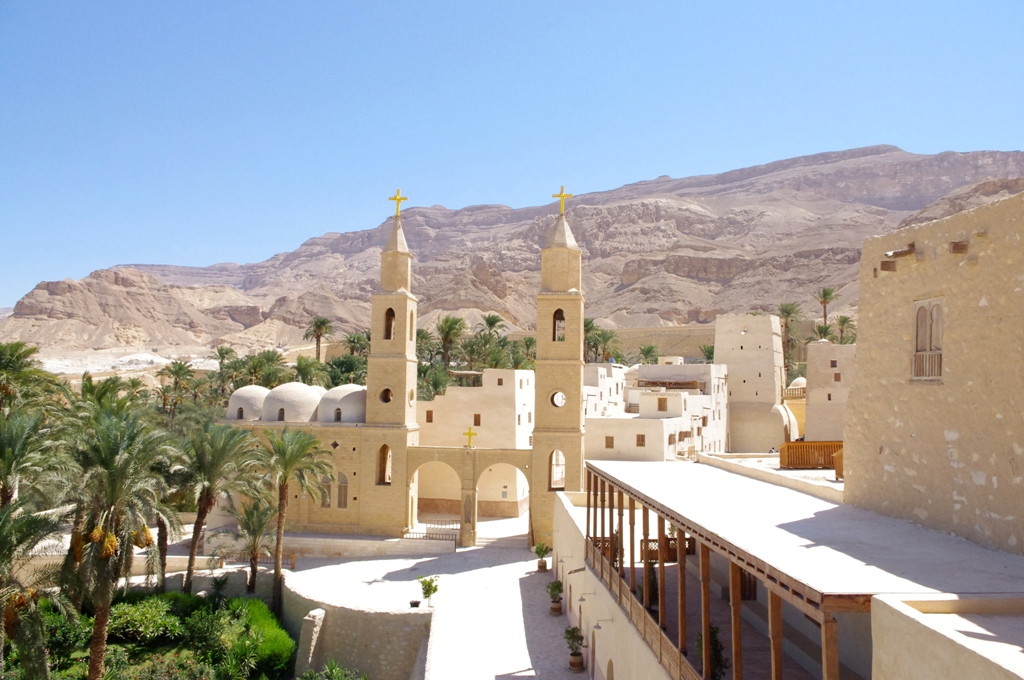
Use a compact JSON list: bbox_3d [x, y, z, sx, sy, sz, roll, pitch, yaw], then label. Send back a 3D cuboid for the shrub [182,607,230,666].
[{"bbox_3d":[-15.105,14.543,37.800,2.063,2.555,2.063,2,-5,-22],"label":"shrub"}]

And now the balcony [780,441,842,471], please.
[{"bbox_3d":[11.354,4.337,28.831,2.350,1.000,0.600,1,-5,-2],"label":"balcony"}]

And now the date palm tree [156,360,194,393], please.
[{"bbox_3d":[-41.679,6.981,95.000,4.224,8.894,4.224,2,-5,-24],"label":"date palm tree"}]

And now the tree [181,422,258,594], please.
[{"bbox_3d":[-17.085,10.197,44.800,4.172,10.698,4.172,2,-5,-21],"label":"tree"}]

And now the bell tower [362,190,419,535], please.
[{"bbox_3d":[-9.035,1.272,58.902,3.450,26.000,3.600,0,-5,5],"label":"bell tower"}]

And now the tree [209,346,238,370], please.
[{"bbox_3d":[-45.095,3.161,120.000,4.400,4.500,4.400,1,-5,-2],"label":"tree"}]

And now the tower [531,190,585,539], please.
[{"bbox_3d":[3.202,1.835,52.800,3.349,24.237,3.349,0,-5,8],"label":"tower"}]

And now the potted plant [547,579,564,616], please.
[{"bbox_3d":[2.064,12.242,36.400,0.836,1.807,0.794,0,-5,3],"label":"potted plant"}]

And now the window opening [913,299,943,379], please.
[{"bbox_3d":[8.676,-0.031,16.004,0.220,1.650,1.050,1,-5,-1],"label":"window opening"}]

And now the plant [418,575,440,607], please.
[{"bbox_3d":[-4.334,13.013,39.875,1.000,1.500,1.000,1,-5,-2],"label":"plant"}]

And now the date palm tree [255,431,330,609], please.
[{"bbox_3d":[-12.705,10.586,44.600,4.275,10.814,4.275,2,-5,-16],"label":"date palm tree"}]

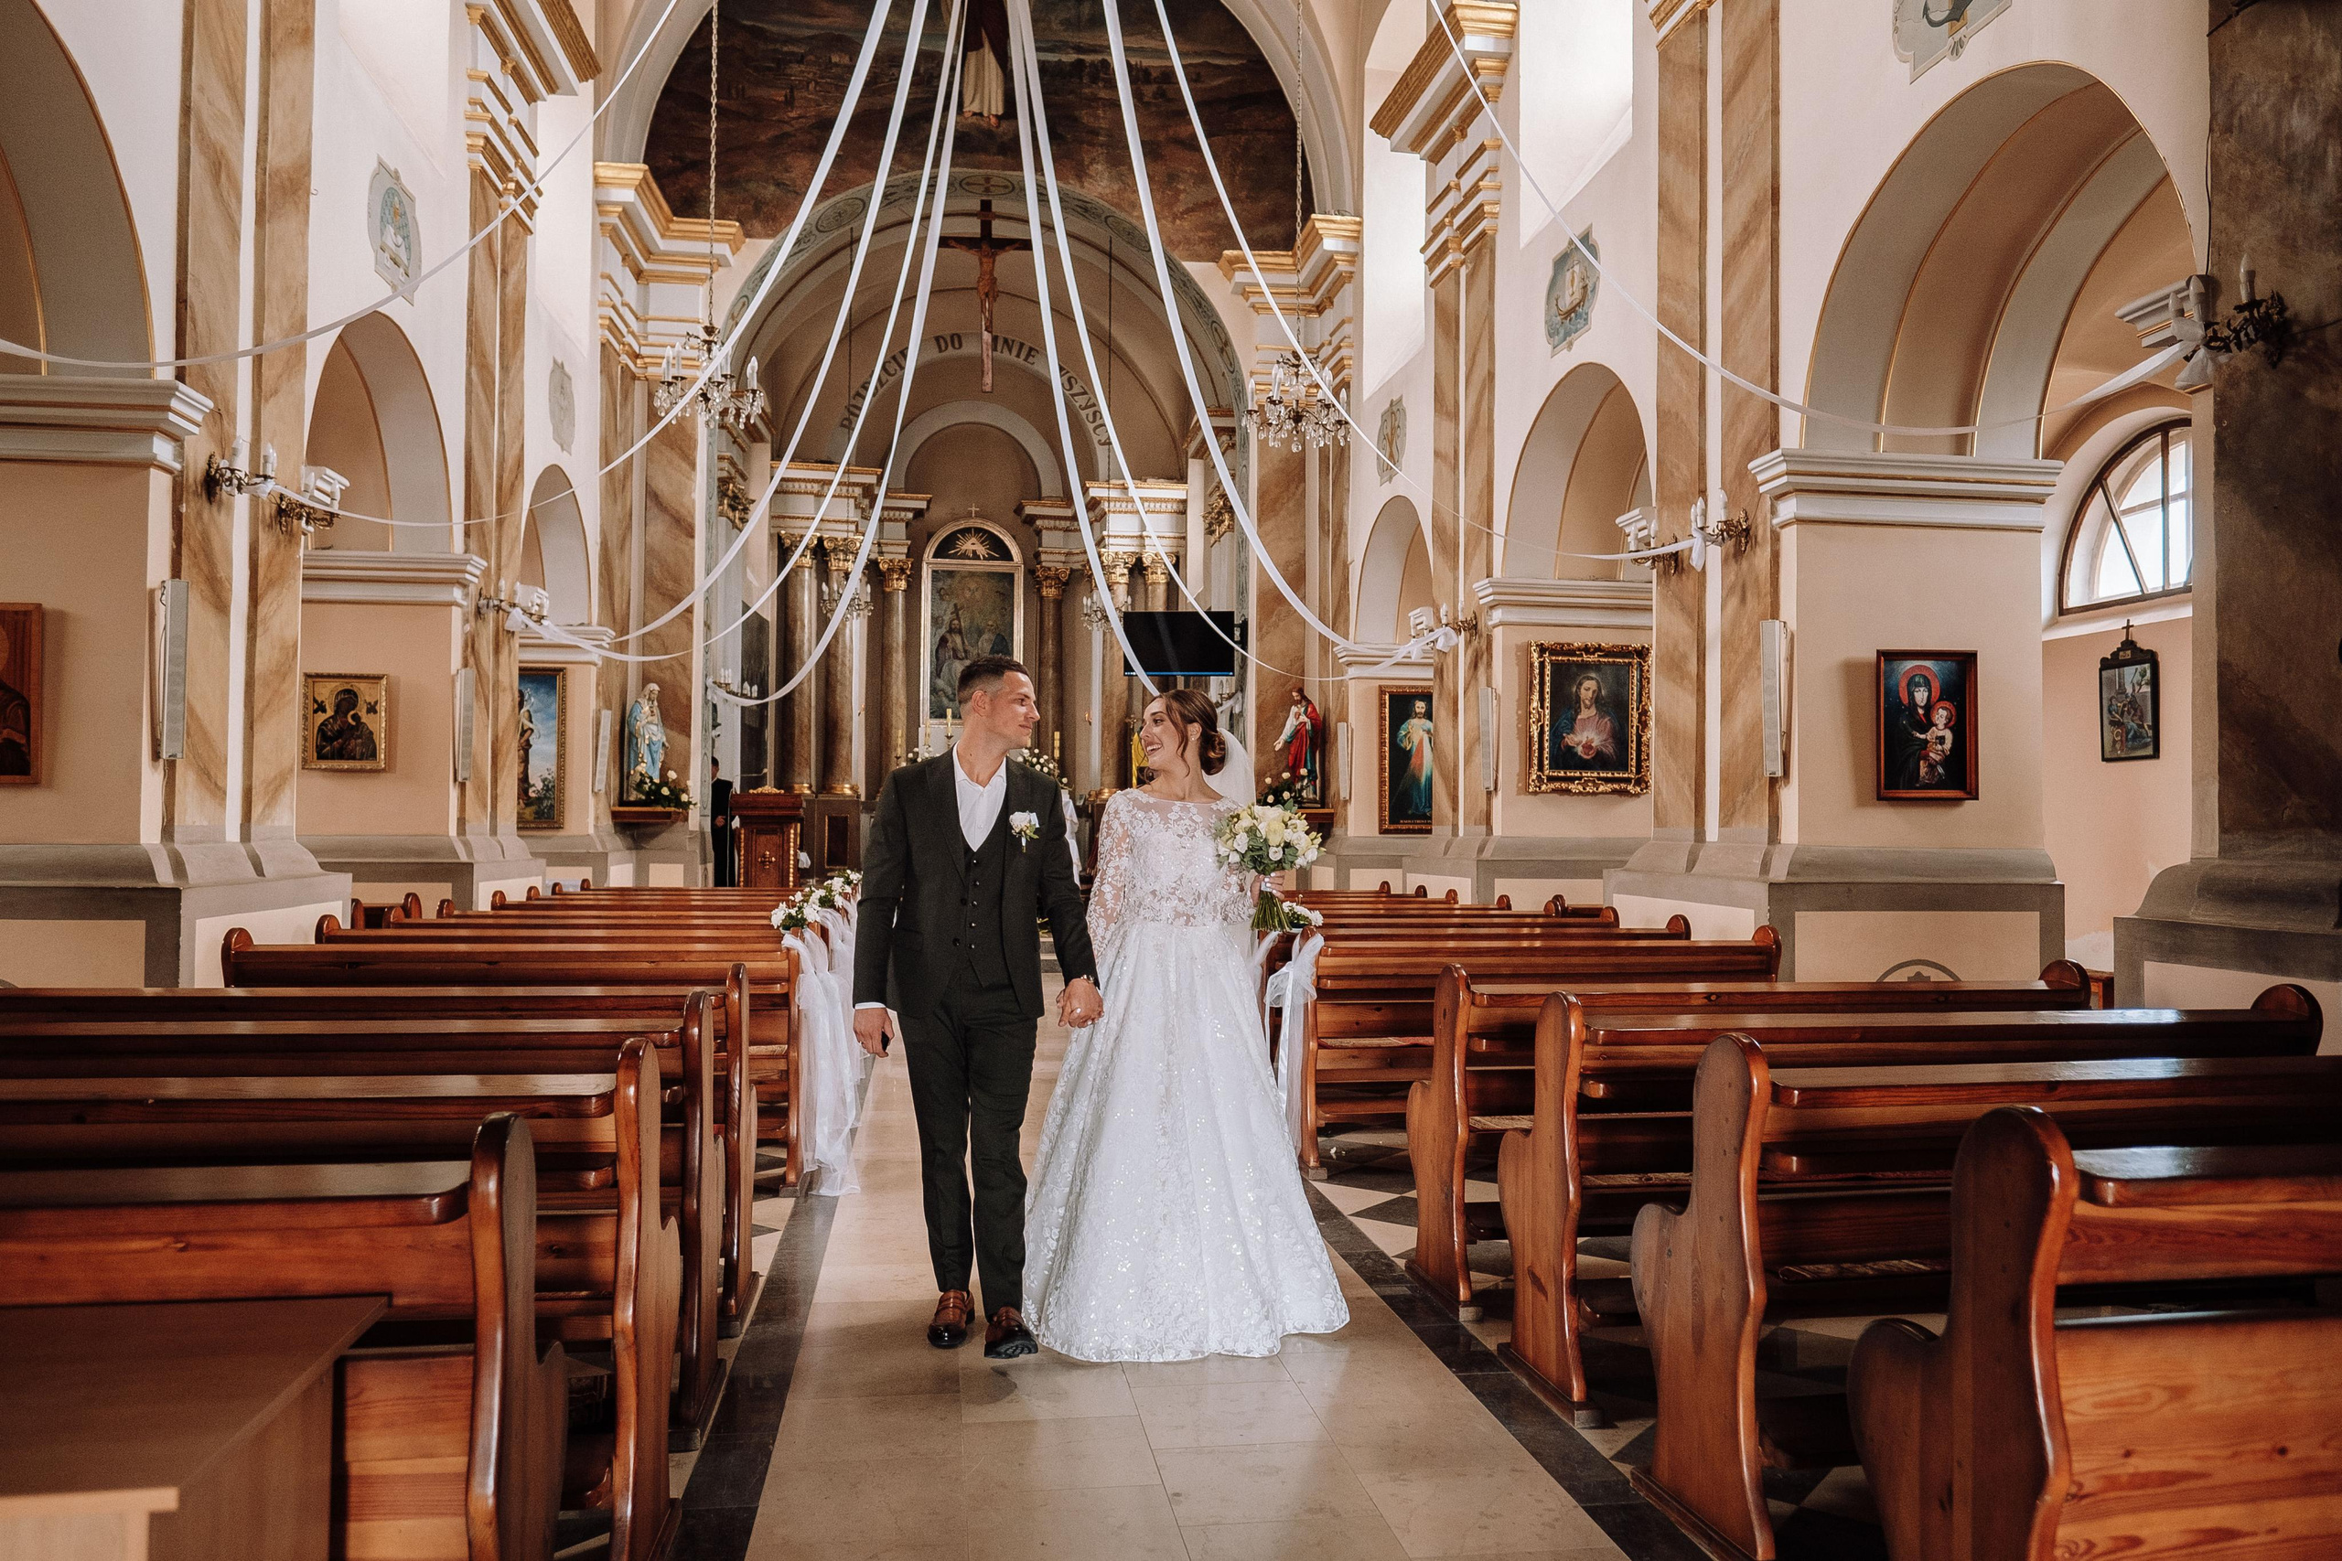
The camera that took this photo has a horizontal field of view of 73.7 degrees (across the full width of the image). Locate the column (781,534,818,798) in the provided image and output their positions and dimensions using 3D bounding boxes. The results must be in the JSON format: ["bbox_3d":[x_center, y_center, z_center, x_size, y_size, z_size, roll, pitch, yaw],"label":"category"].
[{"bbox_3d":[-4.101,-1.293,17.225,0.410,2.894,0.410,1,-2,-9],"label":"column"}]

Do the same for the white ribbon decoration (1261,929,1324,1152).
[{"bbox_3d":[0.474,1.022,6.214,0.260,0.860,0.300,1,-2,-9],"label":"white ribbon decoration"}]

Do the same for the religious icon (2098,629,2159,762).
[{"bbox_3d":[6.091,-0.549,9.882,0.060,0.859,0.512,1,-2,-9],"label":"religious icon"}]

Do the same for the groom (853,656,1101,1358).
[{"bbox_3d":[-0.513,0.576,4.185,0.650,1.815,0.450,1,-2,-9],"label":"groom"}]

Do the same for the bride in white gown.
[{"bbox_3d":[0.047,0.626,4.357,0.889,1.772,0.820,0,-2,1],"label":"bride in white gown"}]

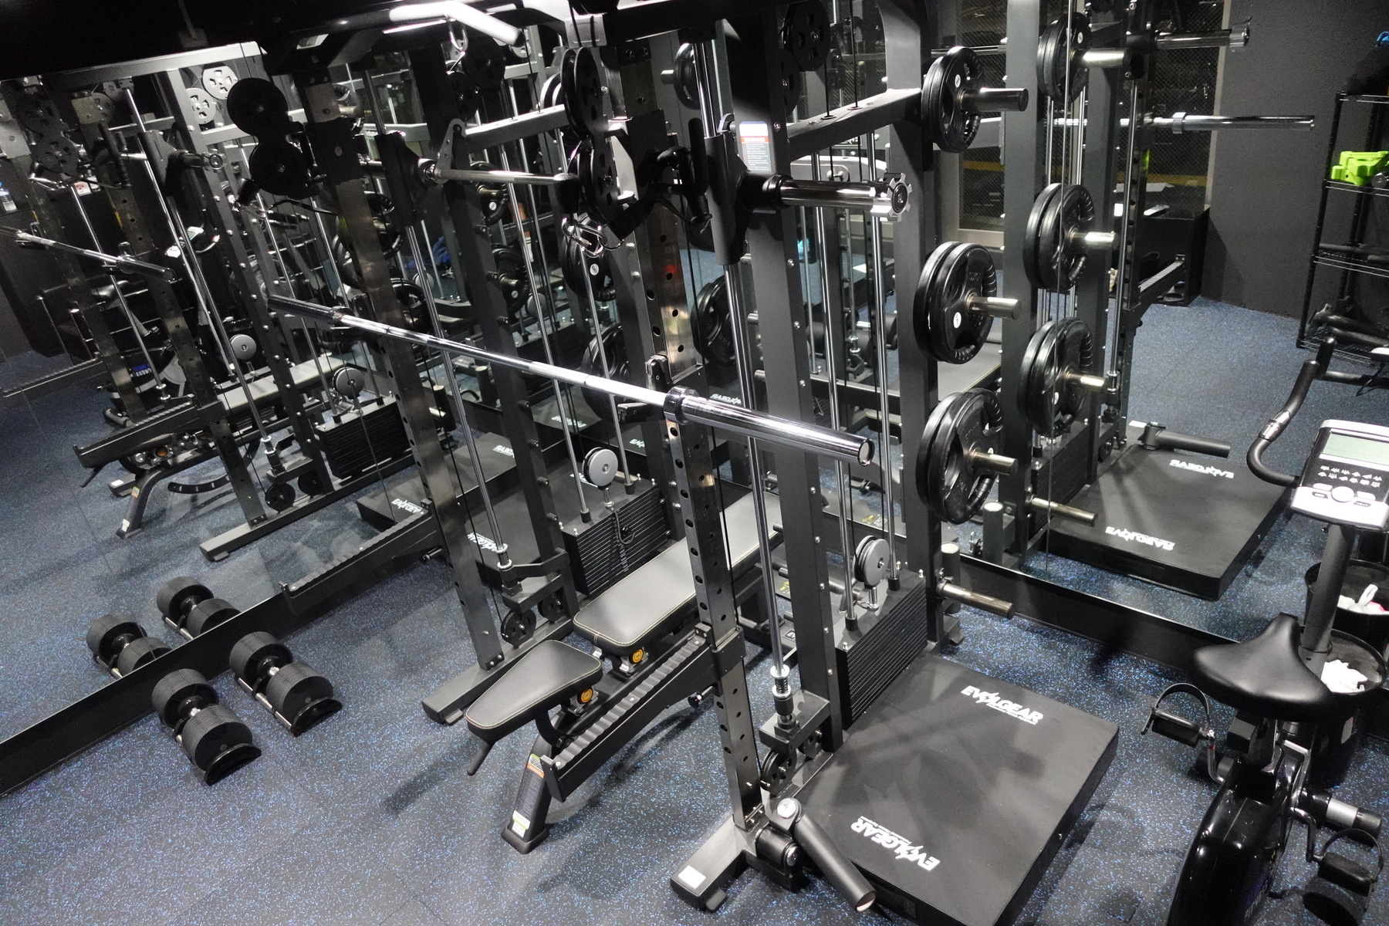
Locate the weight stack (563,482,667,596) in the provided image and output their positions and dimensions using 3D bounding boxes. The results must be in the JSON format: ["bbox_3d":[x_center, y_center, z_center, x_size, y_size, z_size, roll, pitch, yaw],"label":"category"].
[{"bbox_3d":[-0.307,0.285,3.570,0.100,0.268,0.413,17,37,40],"label":"weight stack"}]

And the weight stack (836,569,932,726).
[{"bbox_3d":[0.549,0.549,2.810,0.100,0.268,0.413,17,37,40],"label":"weight stack"}]

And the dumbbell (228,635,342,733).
[{"bbox_3d":[-1.486,0.765,3.321,0.475,0.183,0.180,17,37,40],"label":"dumbbell"}]

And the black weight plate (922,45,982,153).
[{"bbox_3d":[0.613,-0.857,2.198,0.055,0.234,0.234,17,37,40],"label":"black weight plate"}]

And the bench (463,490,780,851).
[{"bbox_3d":[-0.112,0.603,2.918,0.500,0.460,1.347,17,37,40],"label":"bench"}]

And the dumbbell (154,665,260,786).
[{"bbox_3d":[-1.693,0.877,3.172,0.475,0.183,0.180,19,39,42],"label":"dumbbell"}]

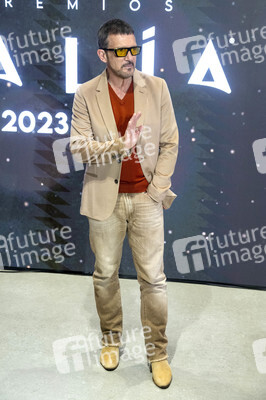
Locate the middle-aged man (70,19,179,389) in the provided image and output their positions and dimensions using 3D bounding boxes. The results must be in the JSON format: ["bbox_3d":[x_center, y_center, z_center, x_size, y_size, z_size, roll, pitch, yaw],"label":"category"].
[{"bbox_3d":[-0.042,0.034,2.820,0.530,1.750,0.520,0,15,-4],"label":"middle-aged man"}]

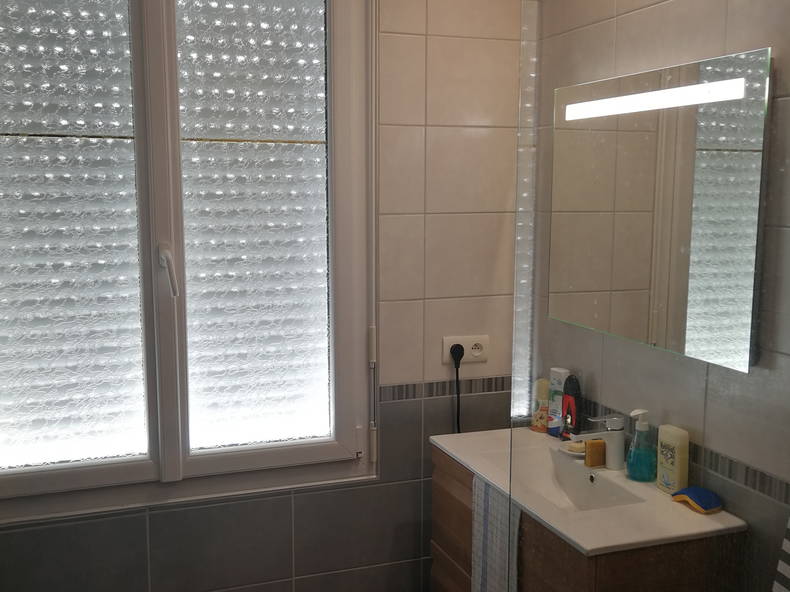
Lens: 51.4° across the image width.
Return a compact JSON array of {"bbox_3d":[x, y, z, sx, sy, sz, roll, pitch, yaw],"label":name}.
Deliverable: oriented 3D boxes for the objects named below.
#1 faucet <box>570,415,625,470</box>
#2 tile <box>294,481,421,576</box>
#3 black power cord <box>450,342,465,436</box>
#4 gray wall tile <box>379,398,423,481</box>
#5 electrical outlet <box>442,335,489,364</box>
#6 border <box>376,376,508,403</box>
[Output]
[{"bbox_3d":[0.516,0.372,2.080,0.152,0.138,0.048,-3,8,-20],"label":"faucet"},{"bbox_3d":[-0.106,0.690,2.452,0.400,0.253,0.010,-3,8,-20],"label":"tile"},{"bbox_3d":[0.186,0.279,2.470,0.042,0.275,0.045,-3,8,-20],"label":"black power cord"},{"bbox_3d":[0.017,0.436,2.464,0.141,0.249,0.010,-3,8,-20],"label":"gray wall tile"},{"bbox_3d":[0.213,0.160,2.486,0.148,0.081,0.015,-3,8,-20],"label":"electrical outlet"},{"bbox_3d":[0.172,0.282,2.501,0.470,0.048,0.010,-3,8,-20],"label":"border"}]

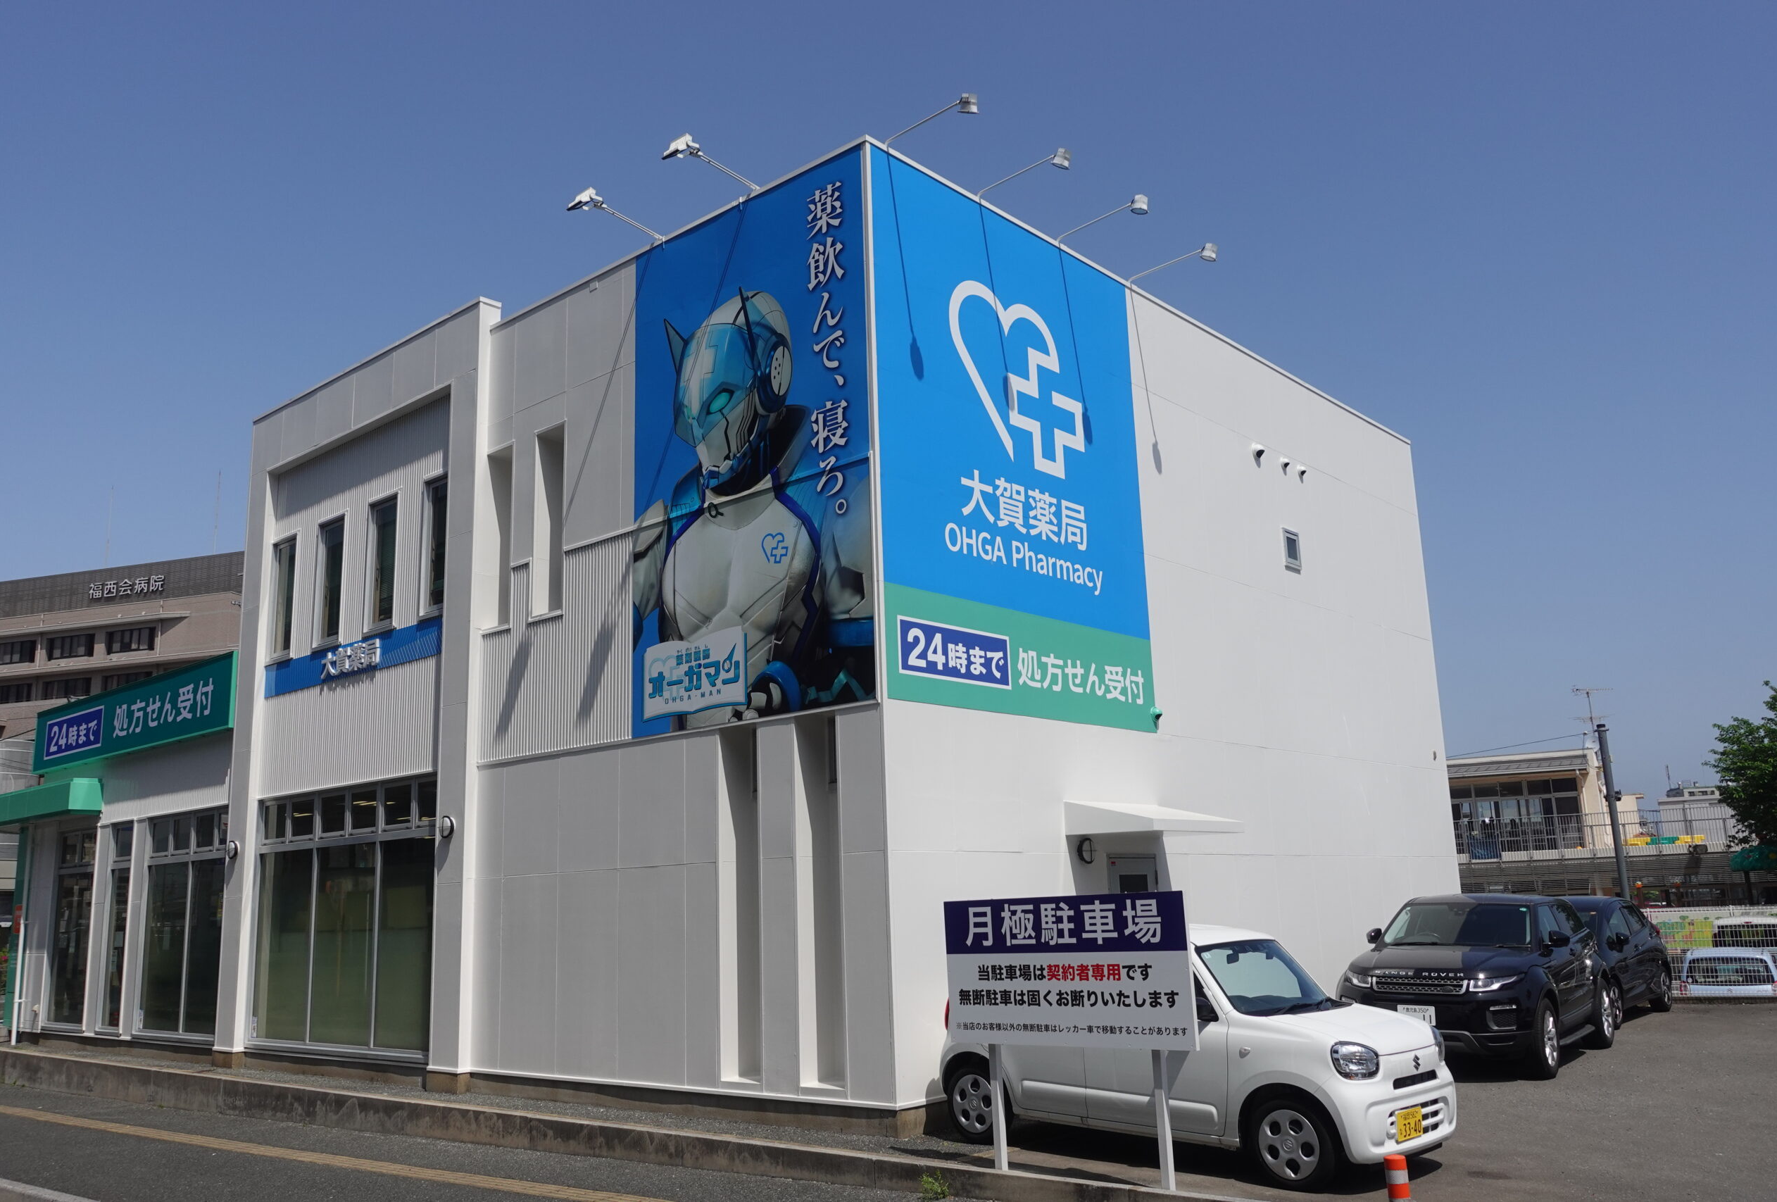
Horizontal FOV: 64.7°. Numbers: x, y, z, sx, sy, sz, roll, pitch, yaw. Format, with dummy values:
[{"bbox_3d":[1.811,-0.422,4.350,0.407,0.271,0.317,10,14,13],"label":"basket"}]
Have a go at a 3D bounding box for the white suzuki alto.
[{"bbox_3d":[2.050,3.005,9.630,3.395,1.525,1.475,-11,-17,44],"label":"white suzuki alto"}]

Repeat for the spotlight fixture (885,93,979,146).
[{"bbox_3d":[0.353,-3.944,11.569,1.000,0.250,0.200,-13,-16,40],"label":"spotlight fixture"}]

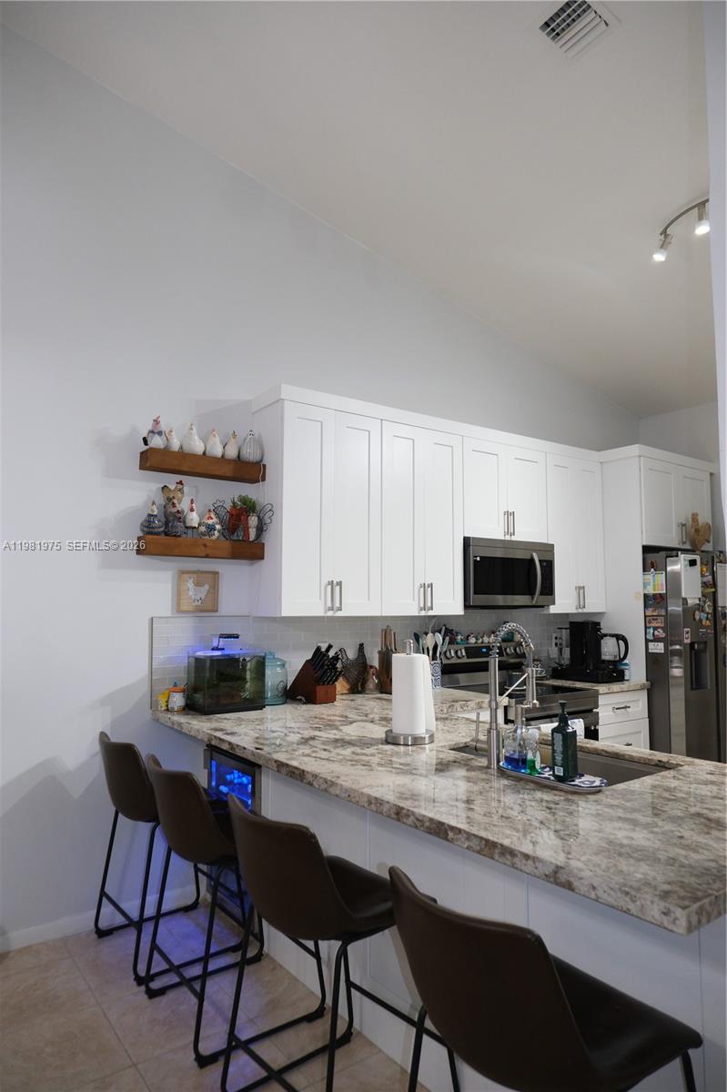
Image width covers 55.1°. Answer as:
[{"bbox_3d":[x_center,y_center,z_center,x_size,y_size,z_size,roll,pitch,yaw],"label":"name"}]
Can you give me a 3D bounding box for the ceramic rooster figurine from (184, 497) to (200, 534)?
[{"bbox_3d":[-0.827,-0.130,3.364,0.070,0.199,0.085,2,-5,-18],"label":"ceramic rooster figurine"}]

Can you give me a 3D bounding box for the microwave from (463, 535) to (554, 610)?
[{"bbox_3d":[0.824,0.181,4.392,0.762,0.417,0.405,4,-6,-36],"label":"microwave"}]

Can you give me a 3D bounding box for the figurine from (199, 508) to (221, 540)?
[{"bbox_3d":[-0.748,-0.106,3.398,0.105,0.156,0.111,2,-5,-20],"label":"figurine"}]

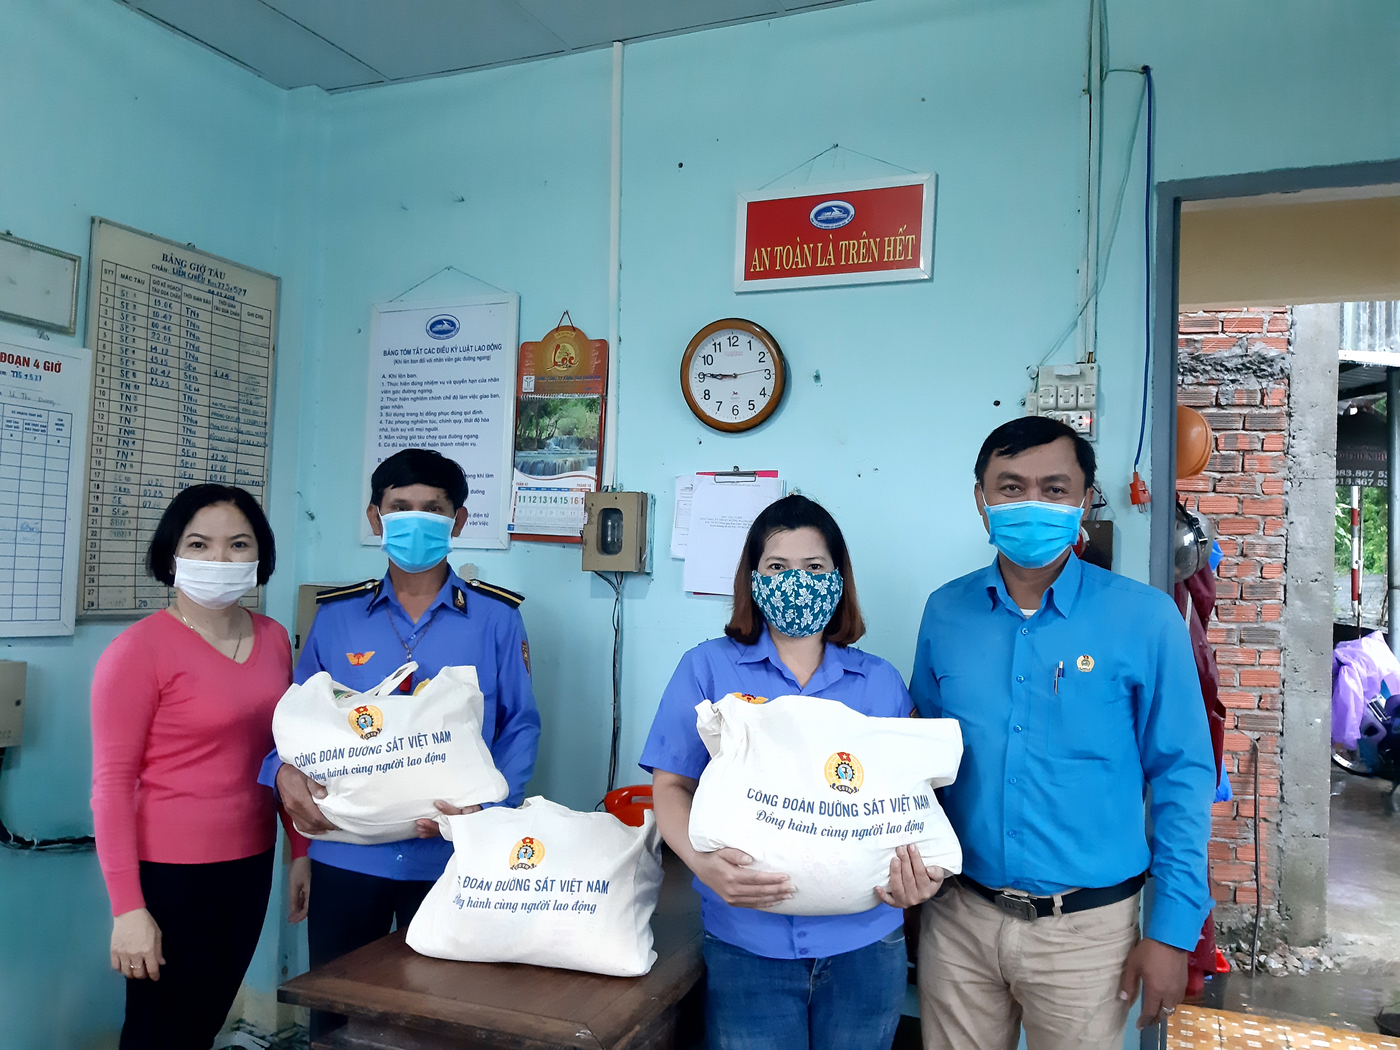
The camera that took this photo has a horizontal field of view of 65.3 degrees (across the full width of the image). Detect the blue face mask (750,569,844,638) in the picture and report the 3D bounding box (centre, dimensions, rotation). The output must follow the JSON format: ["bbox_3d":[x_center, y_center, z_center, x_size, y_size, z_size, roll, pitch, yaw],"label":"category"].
[{"bbox_3d":[0.160,0.130,1.810,0.153,0.113,0.100,2,-2,6],"label":"blue face mask"}]

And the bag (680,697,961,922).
[{"bbox_3d":[0.184,0.415,1.635,0.395,0.320,0.170,2,-1,-1],"label":"bag"}]

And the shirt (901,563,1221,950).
[{"bbox_3d":[0.576,0.351,1.750,0.480,0.600,0.290,1,-2,27],"label":"shirt"}]

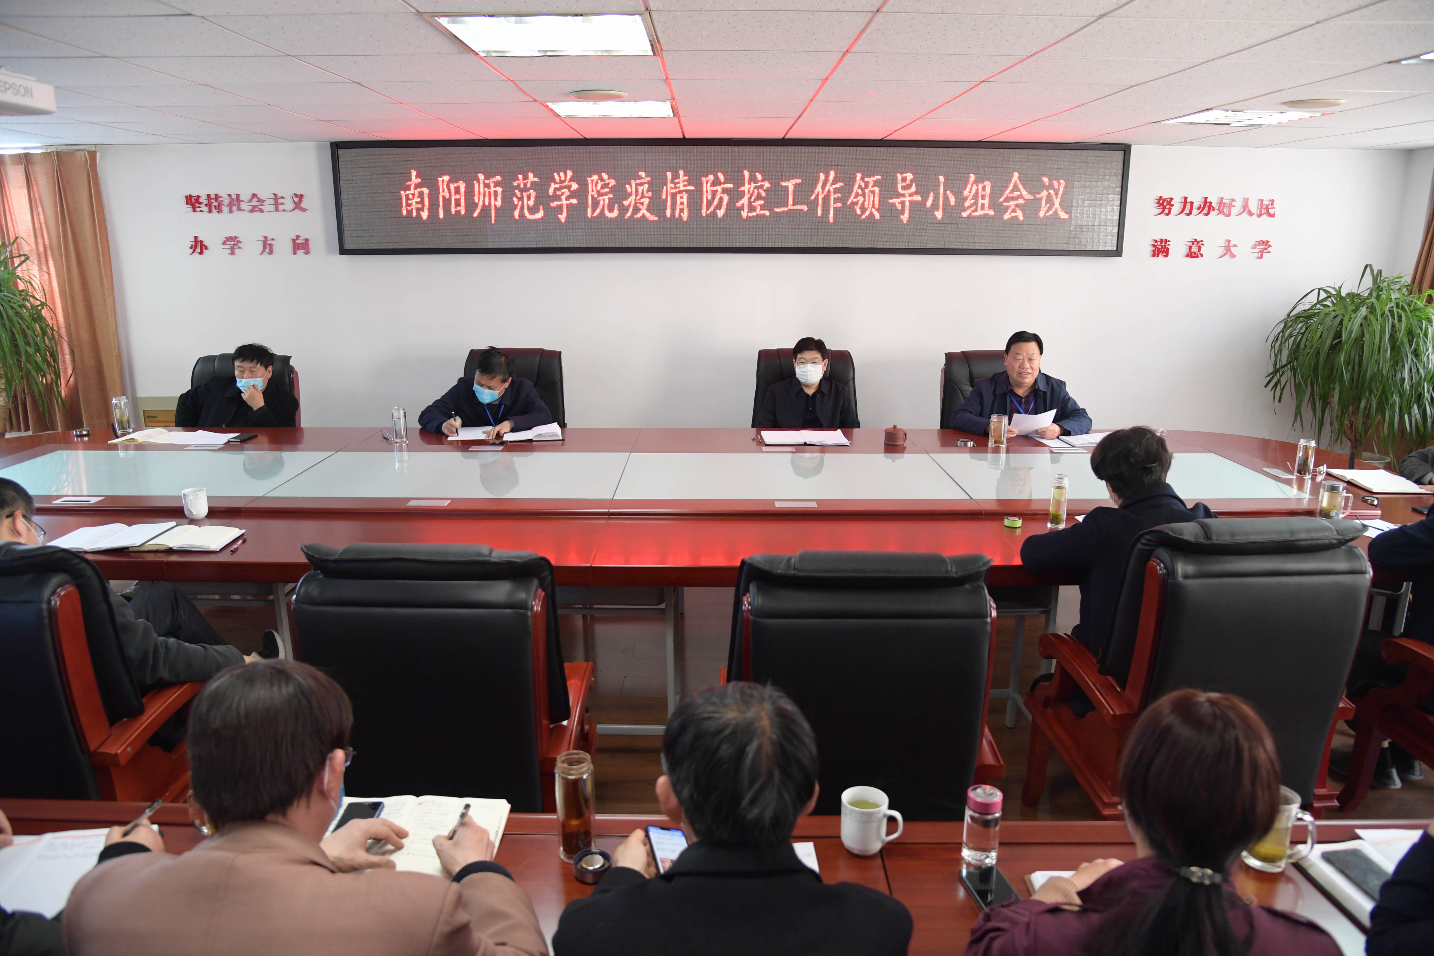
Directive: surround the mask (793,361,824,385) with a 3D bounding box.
[{"bbox_3d":[0.502,-0.569,5.220,0.150,0.125,0.090,2,18,8],"label":"mask"}]

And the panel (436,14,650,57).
[{"bbox_3d":[-0.479,-1.313,2.759,0.600,0.055,0.600,0,14,0],"label":"panel"}]

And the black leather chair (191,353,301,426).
[{"bbox_3d":[-2.708,-0.114,5.387,0.610,1.140,0.690,0,14,0],"label":"black leather chair"}]

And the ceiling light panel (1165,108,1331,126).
[{"bbox_3d":[2.490,-1.731,4.551,0.600,0.055,0.600,0,14,0],"label":"ceiling light panel"}]

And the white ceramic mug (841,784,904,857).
[{"bbox_3d":[0.276,0.610,1.691,0.109,0.100,0.083,4,15,14],"label":"white ceramic mug"}]

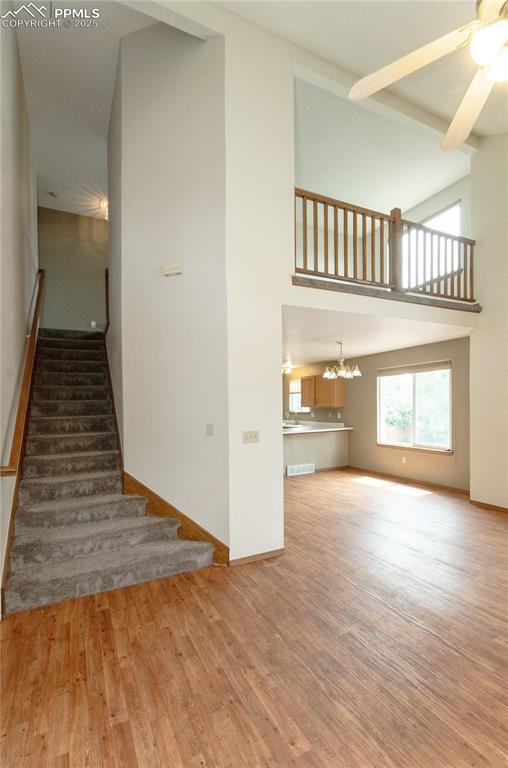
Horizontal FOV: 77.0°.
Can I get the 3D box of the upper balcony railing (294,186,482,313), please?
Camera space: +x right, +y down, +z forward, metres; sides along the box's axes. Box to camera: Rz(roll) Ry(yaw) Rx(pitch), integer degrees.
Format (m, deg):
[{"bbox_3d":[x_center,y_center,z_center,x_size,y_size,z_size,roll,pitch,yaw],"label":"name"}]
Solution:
[{"bbox_3d":[1.766,-1.570,3.865,2.950,0.930,0.100,0,-3,-25],"label":"upper balcony railing"}]

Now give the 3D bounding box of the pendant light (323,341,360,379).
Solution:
[{"bbox_3d":[1.410,-0.372,5.150,0.610,0.600,0.610,-1,-2,0],"label":"pendant light"}]

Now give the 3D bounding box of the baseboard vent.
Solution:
[{"bbox_3d":[0.979,1.766,6.570,0.654,0.197,0.025,0,-3,-25],"label":"baseboard vent"}]

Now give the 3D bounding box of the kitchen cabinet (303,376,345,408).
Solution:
[{"bbox_3d":[1.630,0.190,7.480,0.320,0.750,1.000,1,-3,-27],"label":"kitchen cabinet"}]

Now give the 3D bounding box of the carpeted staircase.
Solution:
[{"bbox_3d":[-1.920,0.380,4.130,1.500,2.740,3.380,1,-3,-29],"label":"carpeted staircase"}]

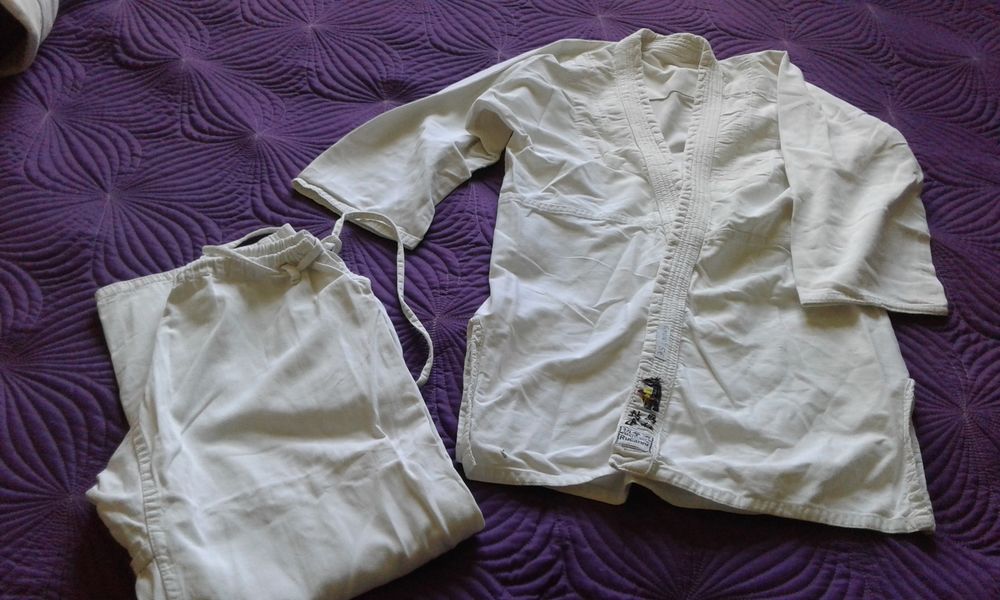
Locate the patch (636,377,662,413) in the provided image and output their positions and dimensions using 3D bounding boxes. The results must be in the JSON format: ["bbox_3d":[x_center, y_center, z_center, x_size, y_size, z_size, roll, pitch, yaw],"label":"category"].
[{"bbox_3d":[0.163,0.101,0.920,0.030,0.004,0.044,12,53,6],"label":"patch"}]

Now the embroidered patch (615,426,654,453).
[{"bbox_3d":[0.142,0.147,0.885,0.038,0.004,0.022,13,54,7],"label":"embroidered patch"}]

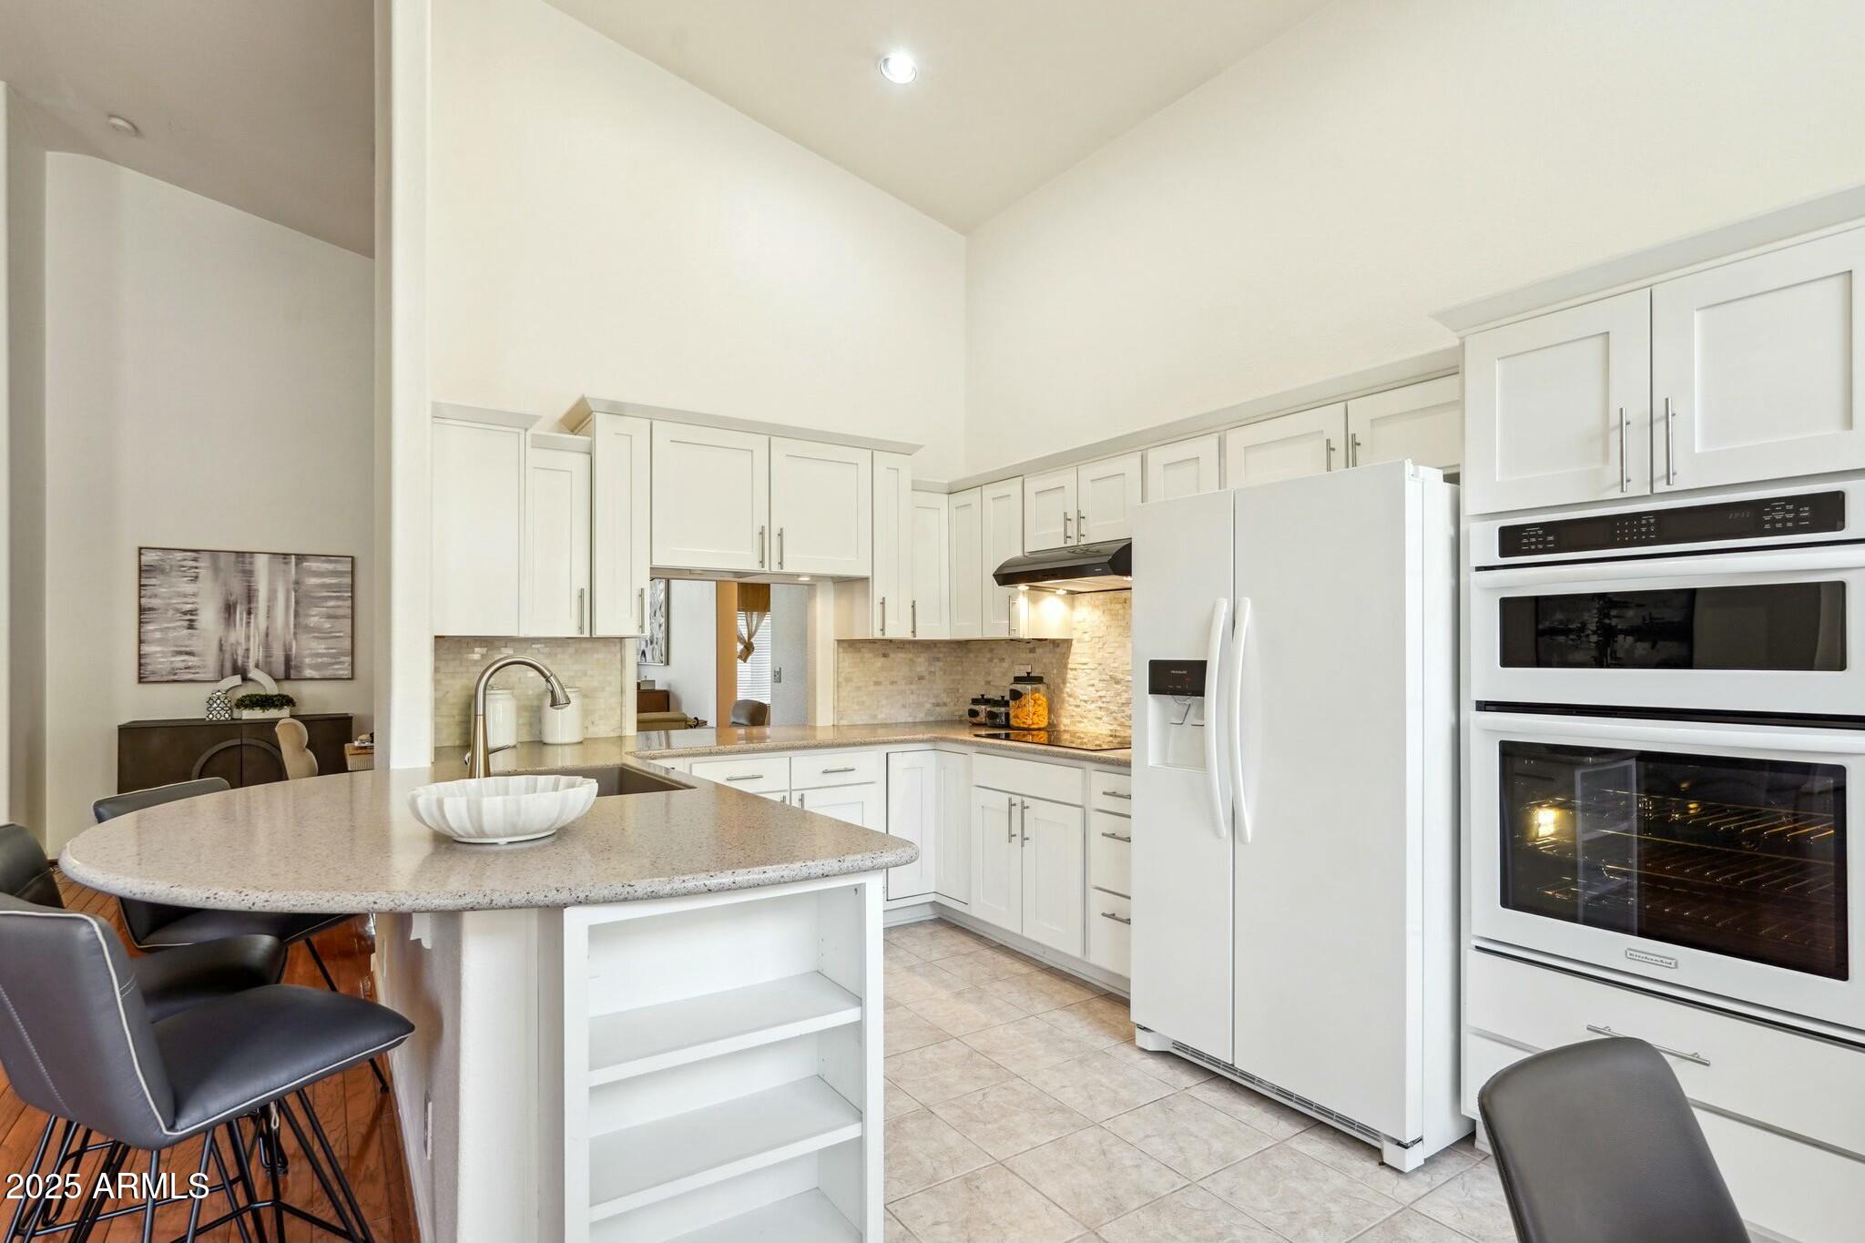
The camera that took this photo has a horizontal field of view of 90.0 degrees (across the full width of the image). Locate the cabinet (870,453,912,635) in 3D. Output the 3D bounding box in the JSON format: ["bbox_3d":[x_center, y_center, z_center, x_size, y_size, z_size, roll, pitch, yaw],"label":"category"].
[{"bbox_3d":[-0.316,-0.365,4.759,0.243,0.912,0.415,1,-2,-34],"label":"cabinet"}]

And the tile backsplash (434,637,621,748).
[{"bbox_3d":[-1.748,0.292,4.003,0.839,0.456,0.015,1,-1,-34],"label":"tile backsplash"}]

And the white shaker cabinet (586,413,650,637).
[{"bbox_3d":[-1.394,-0.392,4.032,0.246,0.925,0.330,1,-1,-34],"label":"white shaker cabinet"}]

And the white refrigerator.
[{"bbox_3d":[1.207,0.510,2.902,0.830,1.775,0.920,1,-1,-34],"label":"white refrigerator"}]

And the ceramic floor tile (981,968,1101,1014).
[{"bbox_3d":[0.410,1.430,3.587,0.336,0.010,0.336,1,-2,-34],"label":"ceramic floor tile"}]

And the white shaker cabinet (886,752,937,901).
[{"bbox_3d":[-0.267,0.956,4.629,0.278,0.720,0.600,1,-1,-34],"label":"white shaker cabinet"}]

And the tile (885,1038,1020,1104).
[{"bbox_3d":[0.035,1.409,2.918,0.335,0.010,0.335,1,-2,-34],"label":"tile"}]

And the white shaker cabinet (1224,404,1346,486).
[{"bbox_3d":[1.320,-0.566,3.250,0.330,0.280,0.472,1,-1,-34],"label":"white shaker cabinet"}]

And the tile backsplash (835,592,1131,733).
[{"bbox_3d":[0.368,0.197,4.282,0.775,0.670,1.950,1,-1,-34],"label":"tile backsplash"}]

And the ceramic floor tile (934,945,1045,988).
[{"bbox_3d":[0.225,1.434,3.861,0.335,0.010,0.335,1,-2,-34],"label":"ceramic floor tile"}]

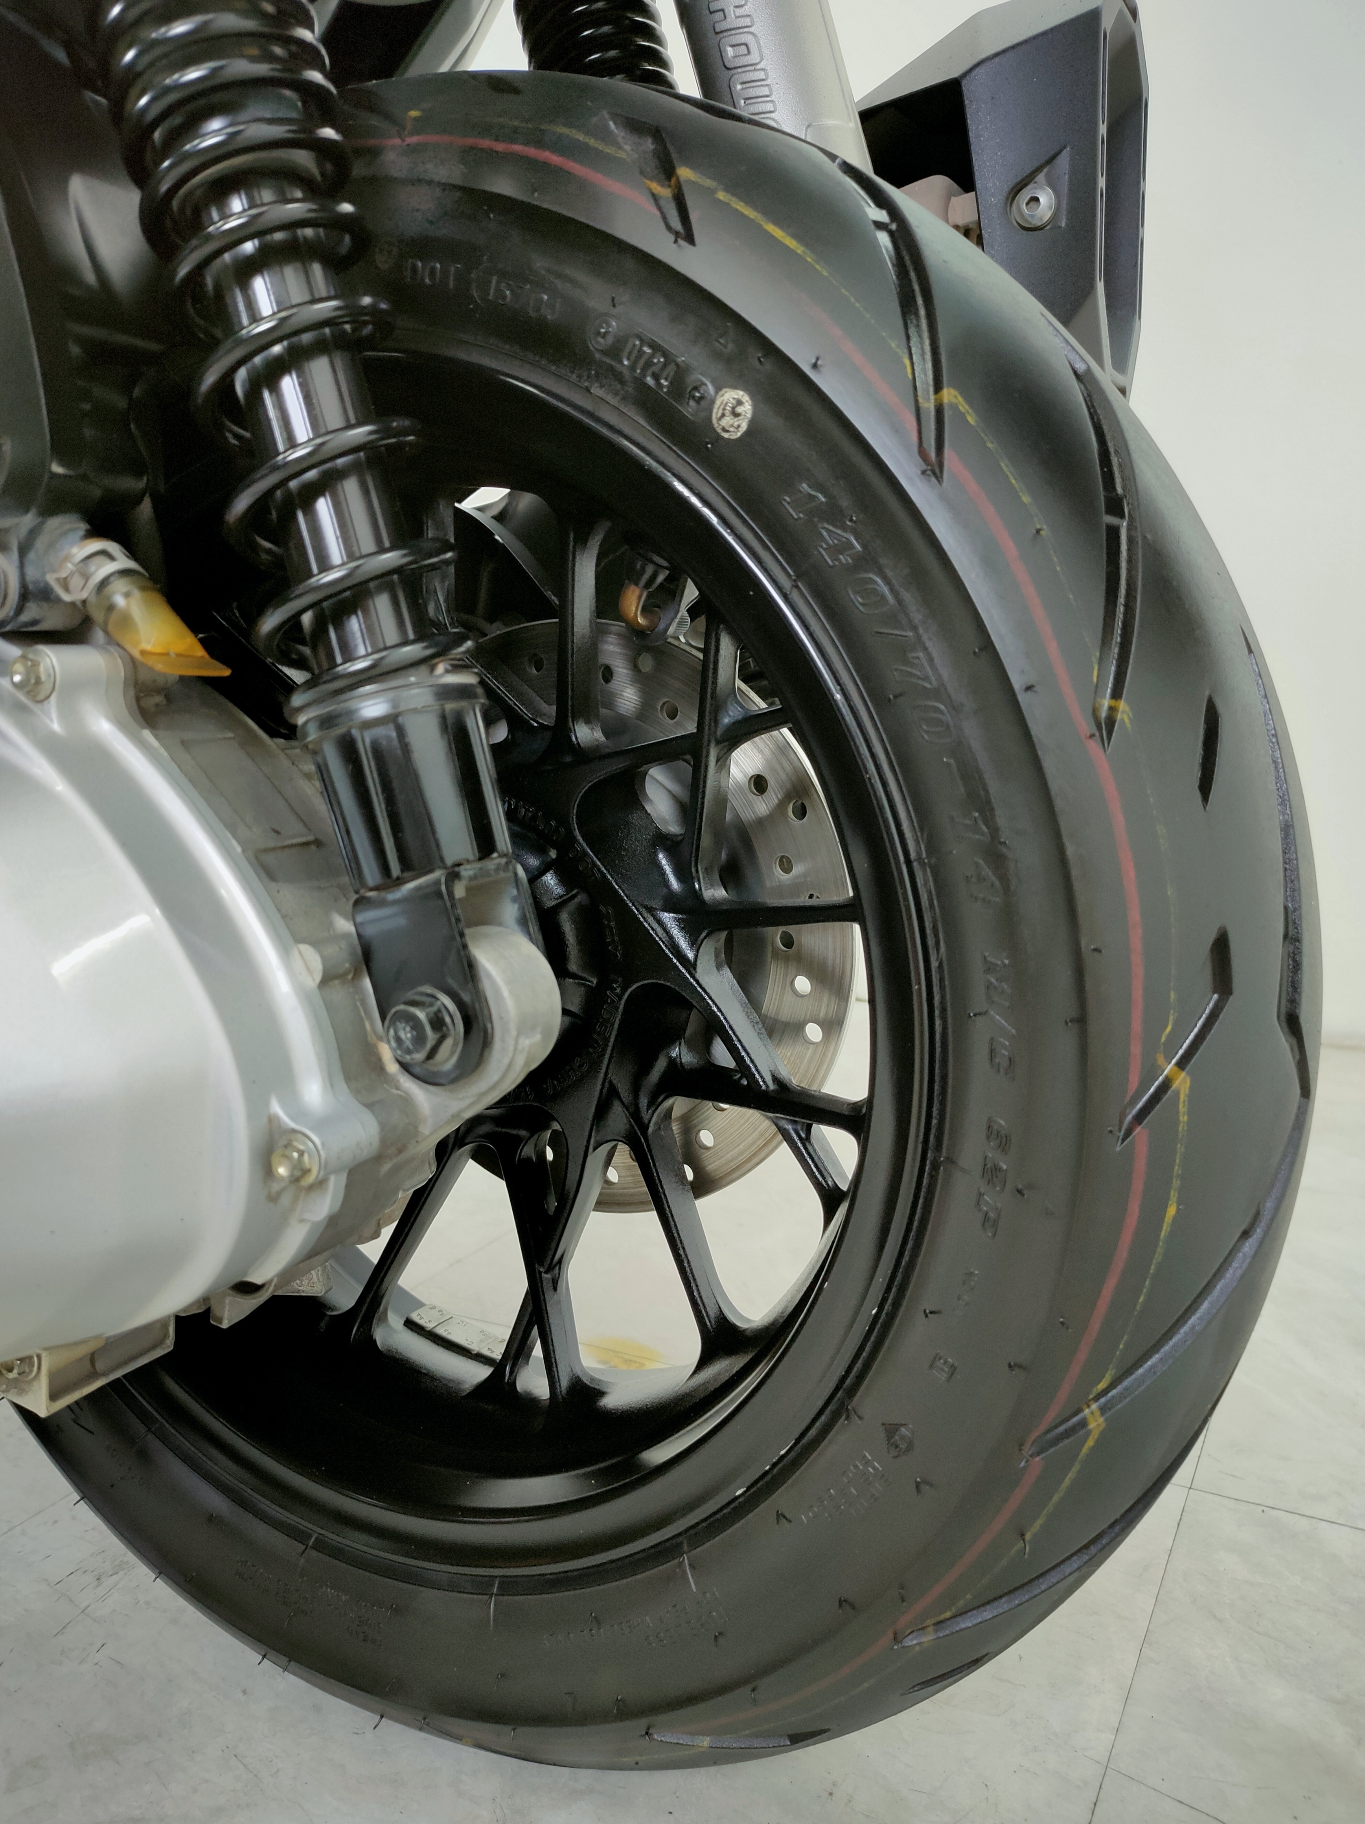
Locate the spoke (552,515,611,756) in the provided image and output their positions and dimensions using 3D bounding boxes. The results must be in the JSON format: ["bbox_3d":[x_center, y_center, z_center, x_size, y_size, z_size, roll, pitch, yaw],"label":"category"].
[{"bbox_3d":[-0.034,-0.093,0.554,0.011,0.081,0.018,26,44,23],"label":"spoke"}]

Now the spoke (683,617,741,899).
[{"bbox_3d":[0.010,-0.050,0.540,0.011,0.100,0.018,28,47,22],"label":"spoke"}]

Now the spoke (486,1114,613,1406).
[{"bbox_3d":[-0.045,0.122,0.599,0.043,0.097,0.021,-2,-12,29],"label":"spoke"}]

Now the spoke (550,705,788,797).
[{"bbox_3d":[0.000,-0.050,0.544,0.018,0.015,0.108,-16,3,-43],"label":"spoke"}]

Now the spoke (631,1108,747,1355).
[{"bbox_3d":[0.002,0.108,0.569,0.018,0.011,0.084,15,42,-46],"label":"spoke"}]

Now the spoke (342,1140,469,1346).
[{"bbox_3d":[-0.102,0.121,0.628,0.011,0.084,0.018,26,-4,23],"label":"spoke"}]

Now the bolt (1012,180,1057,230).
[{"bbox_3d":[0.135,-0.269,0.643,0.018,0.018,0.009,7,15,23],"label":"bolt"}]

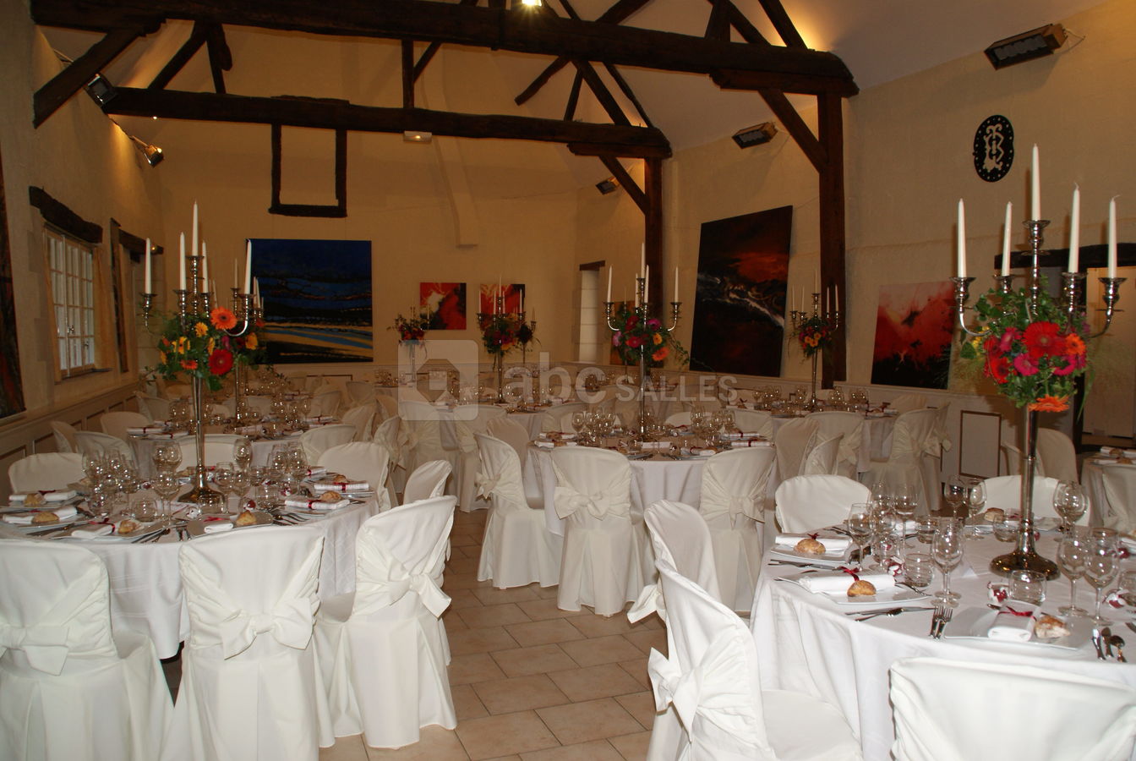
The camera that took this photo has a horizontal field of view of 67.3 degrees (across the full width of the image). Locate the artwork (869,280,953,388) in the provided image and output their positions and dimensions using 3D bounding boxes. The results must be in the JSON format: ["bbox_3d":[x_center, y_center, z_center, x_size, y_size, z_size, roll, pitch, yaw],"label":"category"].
[{"bbox_3d":[3.359,-0.435,8.316,0.040,0.992,0.998,4,1,-21],"label":"artwork"}]

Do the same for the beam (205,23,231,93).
[{"bbox_3d":[-4.539,-4.199,11.086,0.260,0.893,0.200,-13,7,-20],"label":"beam"}]

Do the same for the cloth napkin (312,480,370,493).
[{"bbox_3d":[-1.000,0.476,3.763,0.250,0.040,0.090,0,3,-5],"label":"cloth napkin"}]

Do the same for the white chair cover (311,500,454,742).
[{"bbox_3d":[-0.772,0.864,3.354,0.550,0.890,0.470,3,4,44],"label":"white chair cover"}]

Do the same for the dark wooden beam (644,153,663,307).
[{"bbox_3d":[1.291,-1.694,12.678,0.210,3.210,0.210,-2,3,-14],"label":"dark wooden beam"}]

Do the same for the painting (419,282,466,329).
[{"bbox_3d":[-2.108,-1.248,14.454,0.790,0.790,0.040,-1,3,-17],"label":"painting"}]

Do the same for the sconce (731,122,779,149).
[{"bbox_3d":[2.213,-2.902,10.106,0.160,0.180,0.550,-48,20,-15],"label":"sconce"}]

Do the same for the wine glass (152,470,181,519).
[{"bbox_3d":[-1.561,0.446,3.320,0.082,0.186,0.082,0,3,0],"label":"wine glass"}]

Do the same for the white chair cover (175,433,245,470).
[{"bbox_3d":[-1.924,0.786,4.601,0.450,0.870,0.540,-1,3,-21],"label":"white chair cover"}]

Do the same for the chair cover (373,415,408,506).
[{"bbox_3d":[-1.476,0.685,6.194,0.540,0.880,0.470,1,3,14],"label":"chair cover"}]

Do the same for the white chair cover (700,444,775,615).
[{"bbox_3d":[0.798,0.777,4.724,0.450,0.870,0.540,-1,3,-21],"label":"white chair cover"}]

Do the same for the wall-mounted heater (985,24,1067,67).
[{"bbox_3d":[3.636,-2.650,6.793,0.150,0.200,0.530,-45,20,-16],"label":"wall-mounted heater"}]

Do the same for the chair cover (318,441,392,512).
[{"bbox_3d":[-1.268,0.790,4.541,0.460,0.878,0.530,1,3,20],"label":"chair cover"}]

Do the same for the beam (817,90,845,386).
[{"bbox_3d":[2.877,-1.534,9.302,0.210,3.190,0.210,-3,3,-14],"label":"beam"}]

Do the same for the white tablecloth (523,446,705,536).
[{"bbox_3d":[0.596,0.700,5.954,1.840,0.540,1.840,0,3,0],"label":"white tablecloth"}]

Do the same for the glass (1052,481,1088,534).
[{"bbox_3d":[1.782,0.469,3.032,0.095,0.200,0.095,1,3,0],"label":"glass"}]

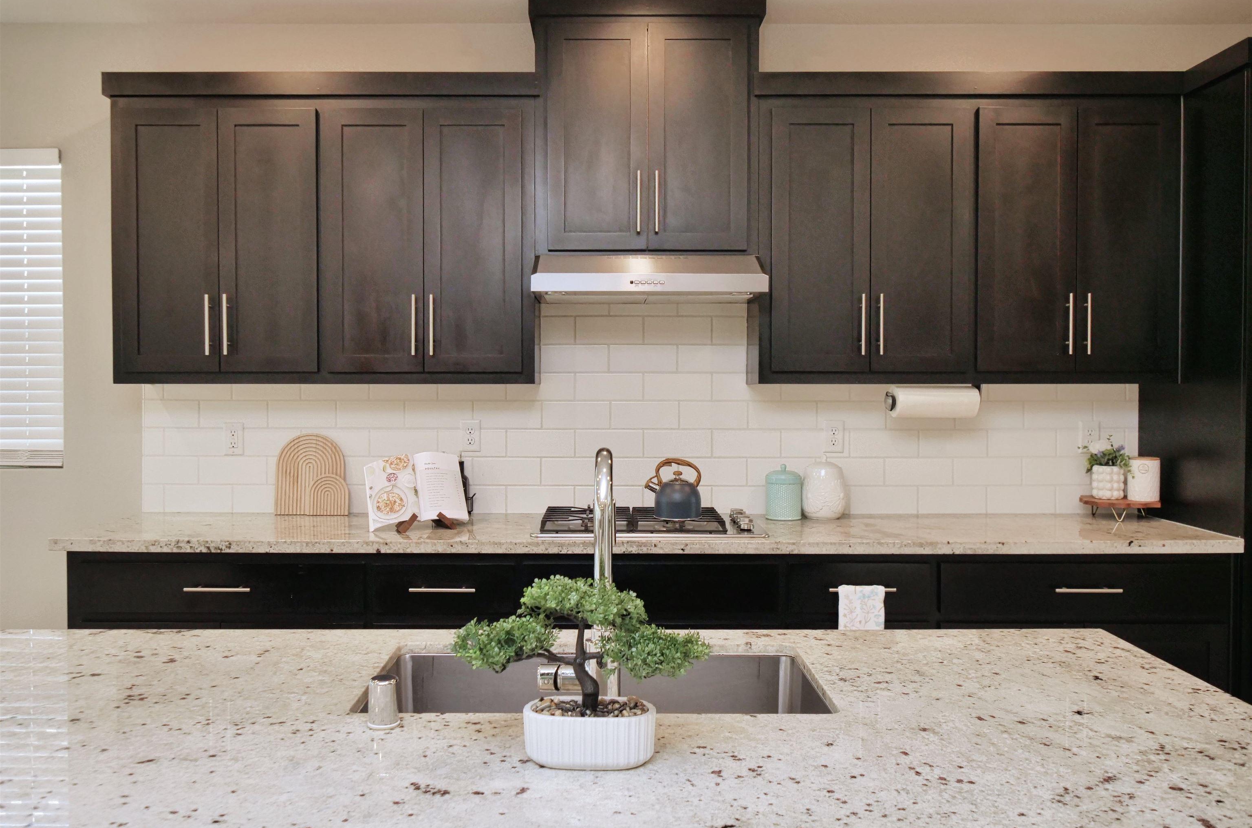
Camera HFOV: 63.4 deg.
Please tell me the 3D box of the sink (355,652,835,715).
[{"bbox_3d":[-0.045,0.568,1.670,0.735,0.220,0.430,0,2,0],"label":"sink"}]

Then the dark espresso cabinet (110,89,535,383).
[{"bbox_3d":[-1.013,-0.594,3.558,1.420,0.979,0.325,0,2,0],"label":"dark espresso cabinet"}]

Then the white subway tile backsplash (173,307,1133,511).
[{"bbox_3d":[0.066,-0.016,3.753,3.685,0.774,0.012,0,2,-1],"label":"white subway tile backsplash"}]

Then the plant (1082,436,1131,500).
[{"bbox_3d":[1.727,0.190,3.646,0.187,0.223,0.150,0,2,-1],"label":"plant"}]

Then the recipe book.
[{"bbox_3d":[-0.692,0.250,3.338,0.330,0.235,0.080,-1,-16,-20],"label":"recipe book"}]

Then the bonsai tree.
[{"bbox_3d":[-0.058,0.298,1.308,0.333,0.181,0.160,0,2,-1],"label":"bonsai tree"}]

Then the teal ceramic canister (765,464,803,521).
[{"bbox_3d":[0.568,0.277,3.646,0.132,0.194,0.132,0,2,-1],"label":"teal ceramic canister"}]

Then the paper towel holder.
[{"bbox_3d":[1.064,-0.048,3.512,0.336,0.122,0.116,0,2,-1],"label":"paper towel holder"}]

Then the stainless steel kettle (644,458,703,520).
[{"bbox_3d":[0.163,0.250,3.430,0.194,0.198,0.160,0,2,-1],"label":"stainless steel kettle"}]

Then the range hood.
[{"bbox_3d":[0.077,-0.466,3.474,0.756,0.142,0.490,0,2,0],"label":"range hood"}]

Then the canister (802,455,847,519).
[{"bbox_3d":[0.715,0.260,3.646,0.156,0.228,0.156,0,2,11],"label":"canister"}]

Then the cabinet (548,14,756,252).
[{"bbox_3d":[0.072,-0.937,3.548,0.716,0.786,0.325,0,2,0],"label":"cabinet"}]

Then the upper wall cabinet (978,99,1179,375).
[{"bbox_3d":[1.539,-0.587,3.587,0.696,0.949,0.330,0,2,-1],"label":"upper wall cabinet"}]

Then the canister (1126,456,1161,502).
[{"bbox_3d":[1.833,0.230,3.585,0.107,0.145,0.107,1,2,27],"label":"canister"}]

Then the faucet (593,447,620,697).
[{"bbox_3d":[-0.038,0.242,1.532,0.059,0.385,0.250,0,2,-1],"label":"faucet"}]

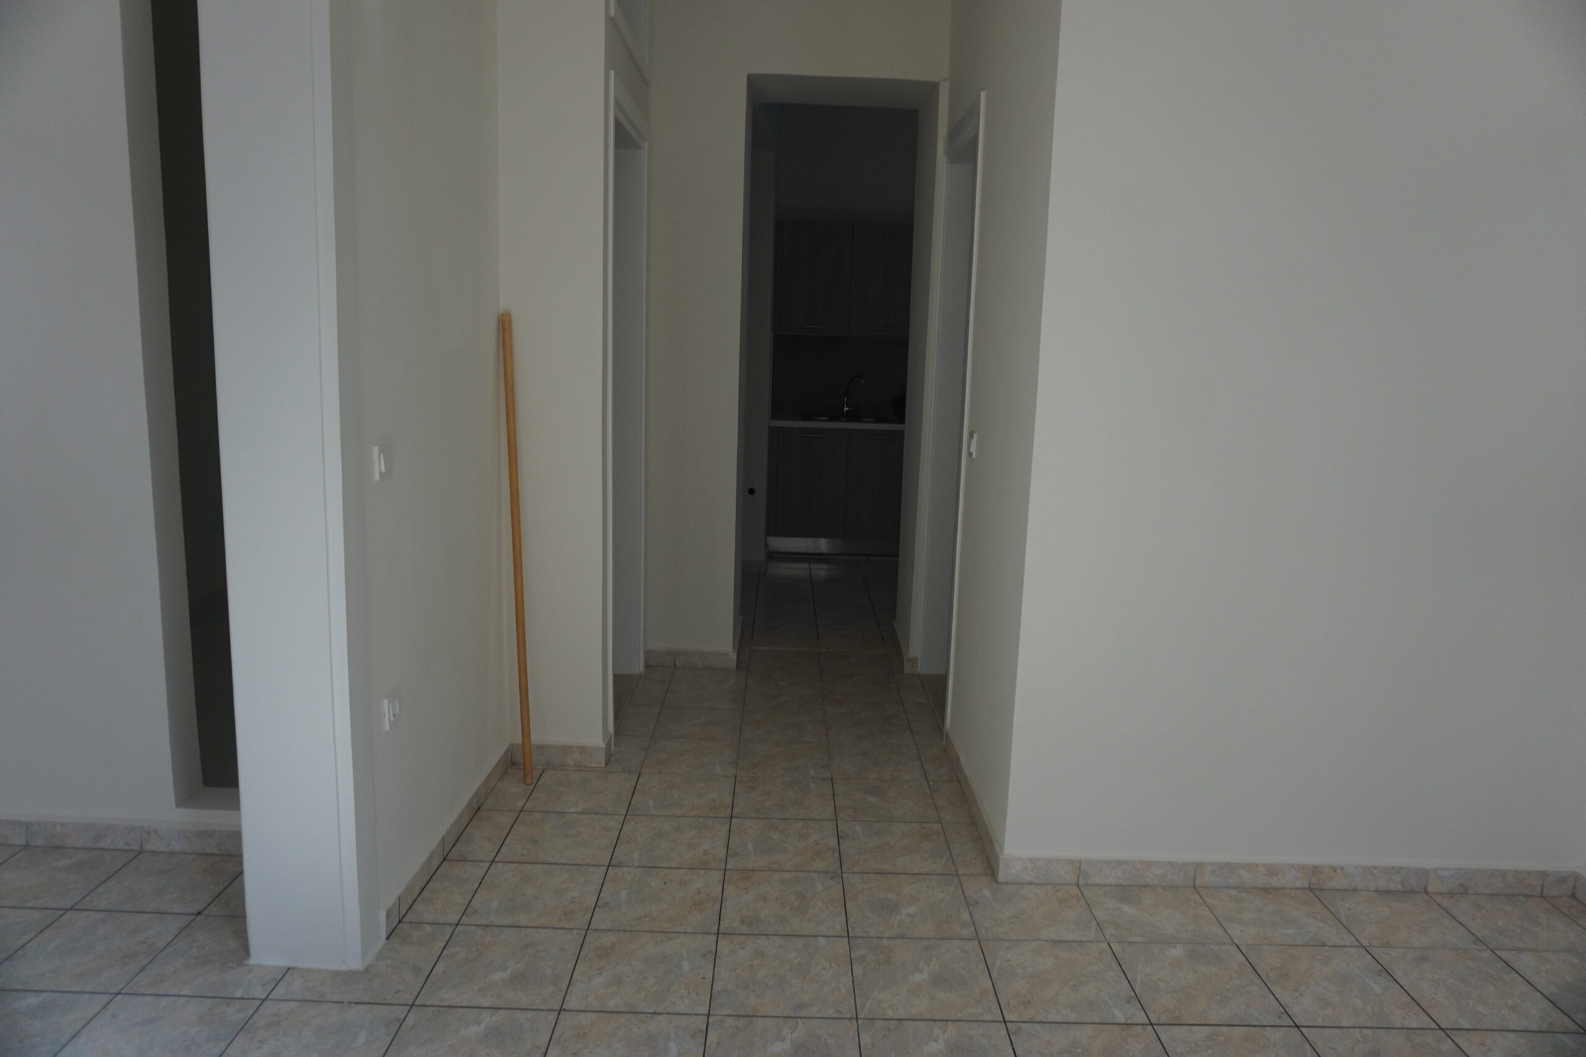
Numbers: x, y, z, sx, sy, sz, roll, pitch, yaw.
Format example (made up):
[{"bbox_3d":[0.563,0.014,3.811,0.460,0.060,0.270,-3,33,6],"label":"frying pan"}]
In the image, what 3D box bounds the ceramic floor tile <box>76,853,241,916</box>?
[{"bbox_3d":[-1.557,0.888,2.642,0.307,0.011,0.301,2,10,-1],"label":"ceramic floor tile"}]

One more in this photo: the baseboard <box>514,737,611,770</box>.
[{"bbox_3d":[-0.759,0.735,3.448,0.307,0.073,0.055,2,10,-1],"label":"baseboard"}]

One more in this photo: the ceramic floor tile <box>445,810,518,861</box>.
[{"bbox_3d":[-0.920,0.920,3.159,0.134,0.010,0.327,2,10,-1],"label":"ceramic floor tile"}]

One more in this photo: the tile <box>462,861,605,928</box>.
[{"bbox_3d":[-0.684,0.985,2.837,0.327,0.010,0.327,2,10,-1],"label":"tile"}]

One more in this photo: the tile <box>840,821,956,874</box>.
[{"bbox_3d":[0.302,0.960,3.175,0.327,0.010,0.327,2,10,-1],"label":"tile"}]

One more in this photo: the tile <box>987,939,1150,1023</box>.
[{"bbox_3d":[0.631,1.074,2.505,0.323,0.010,0.323,2,10,-1],"label":"tile"}]

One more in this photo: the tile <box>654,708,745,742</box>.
[{"bbox_3d":[-0.364,0.767,4.141,0.327,0.010,0.327,2,10,-1],"label":"tile"}]

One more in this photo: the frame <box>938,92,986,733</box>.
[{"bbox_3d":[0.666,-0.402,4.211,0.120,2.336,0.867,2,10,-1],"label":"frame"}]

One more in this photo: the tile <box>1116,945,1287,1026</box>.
[{"bbox_3d":[0.965,1.091,2.502,0.326,0.010,0.326,2,10,-1],"label":"tile"}]

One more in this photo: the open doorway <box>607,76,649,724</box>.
[{"bbox_3d":[-0.682,-0.411,4.030,0.150,2.303,1.020,2,10,-1],"label":"open doorway"}]

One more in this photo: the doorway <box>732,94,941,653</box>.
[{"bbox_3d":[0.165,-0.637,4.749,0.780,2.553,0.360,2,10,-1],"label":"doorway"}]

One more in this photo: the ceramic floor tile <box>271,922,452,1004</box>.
[{"bbox_3d":[-1.008,1.028,2.479,0.326,0.010,0.326,2,10,-1],"label":"ceramic floor tile"}]

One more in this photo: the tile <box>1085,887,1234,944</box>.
[{"bbox_3d":[0.956,1.031,2.812,0.323,0.010,0.284,2,10,-1],"label":"tile"}]

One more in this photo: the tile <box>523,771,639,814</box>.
[{"bbox_3d":[-0.689,0.871,3.487,0.327,0.010,0.327,2,10,-1],"label":"tile"}]

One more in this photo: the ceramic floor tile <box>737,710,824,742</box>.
[{"bbox_3d":[-0.033,0.773,4.108,0.323,0.010,0.323,2,10,-1],"label":"ceramic floor tile"}]

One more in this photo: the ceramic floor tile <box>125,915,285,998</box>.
[{"bbox_3d":[-1.249,0.950,2.341,0.307,0.011,0.307,2,10,-1],"label":"ceramic floor tile"}]

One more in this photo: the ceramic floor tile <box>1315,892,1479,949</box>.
[{"bbox_3d":[1.621,1.057,2.821,0.326,0.010,0.300,2,10,-1],"label":"ceramic floor tile"}]

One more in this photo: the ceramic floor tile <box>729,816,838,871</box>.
[{"bbox_3d":[-0.027,0.942,3.141,0.323,0.010,0.323,2,10,-1],"label":"ceramic floor tile"}]

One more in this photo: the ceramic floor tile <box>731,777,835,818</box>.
[{"bbox_3d":[-0.027,0.887,3.462,0.326,0.010,0.326,2,10,-1],"label":"ceramic floor tile"}]

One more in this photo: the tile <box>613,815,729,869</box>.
[{"bbox_3d":[-0.353,0.932,3.137,0.323,0.010,0.323,2,10,-1],"label":"tile"}]

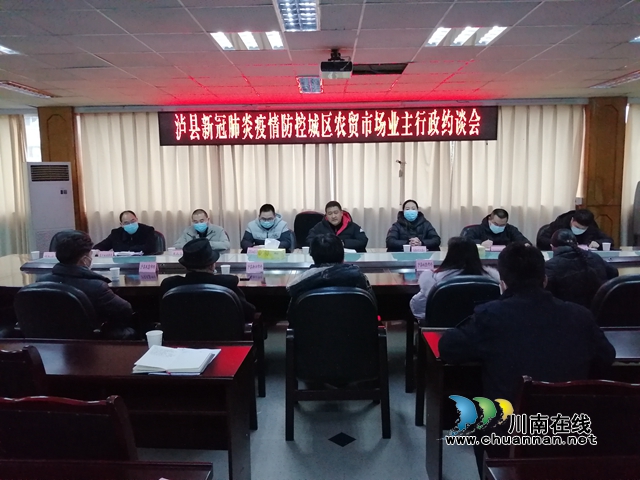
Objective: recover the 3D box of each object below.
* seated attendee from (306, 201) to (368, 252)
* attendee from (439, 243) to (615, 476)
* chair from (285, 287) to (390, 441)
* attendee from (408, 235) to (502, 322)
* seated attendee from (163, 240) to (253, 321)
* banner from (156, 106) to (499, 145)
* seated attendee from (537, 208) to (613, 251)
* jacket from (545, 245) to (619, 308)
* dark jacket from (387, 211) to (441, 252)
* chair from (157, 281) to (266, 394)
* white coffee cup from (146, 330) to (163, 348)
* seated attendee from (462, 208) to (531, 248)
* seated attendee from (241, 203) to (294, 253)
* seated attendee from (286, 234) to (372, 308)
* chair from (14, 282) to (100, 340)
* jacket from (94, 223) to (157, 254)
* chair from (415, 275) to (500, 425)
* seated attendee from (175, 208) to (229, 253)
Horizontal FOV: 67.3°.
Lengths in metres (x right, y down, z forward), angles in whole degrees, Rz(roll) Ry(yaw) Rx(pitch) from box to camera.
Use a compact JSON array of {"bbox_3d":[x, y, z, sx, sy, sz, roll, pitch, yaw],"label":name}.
[{"bbox_3d":[0.184,0.219,5.208,0.650,1.279,0.771,-1,8,1],"label":"seated attendee"},{"bbox_3d":[0.895,0.637,2.121,0.720,1.320,0.720,-1,8,1],"label":"attendee"},{"bbox_3d":[0.106,0.679,3.058,0.619,0.934,0.609,-1,8,1],"label":"chair"},{"bbox_3d":[0.911,0.537,3.338,0.580,1.200,0.750,-1,8,1],"label":"attendee"},{"bbox_3d":[-0.738,0.575,3.316,0.600,1.200,0.800,0,8,4],"label":"seated attendee"},{"bbox_3d":[0.130,-1.732,7.334,5.148,0.506,0.090,-1,8,1],"label":"banner"},{"bbox_3d":[2.744,0.242,5.316,0.740,1.220,0.800,-1,8,1],"label":"seated attendee"},{"bbox_3d":[1.768,0.326,3.330,0.540,0.620,0.460,-2,8,-9],"label":"jacket"},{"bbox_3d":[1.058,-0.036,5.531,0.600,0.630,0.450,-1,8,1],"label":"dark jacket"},{"bbox_3d":[-0.707,0.697,3.167,0.625,0.970,0.630,-1,8,1],"label":"chair"},{"bbox_3d":[-0.808,0.487,2.354,0.077,0.082,0.077,-1,8,0],"label":"white coffee cup"},{"bbox_3d":[1.902,0.240,5.356,0.700,1.240,0.800,-1,8,1],"label":"seated attendee"},{"bbox_3d":[-0.565,0.250,5.419,0.600,1.280,0.780,-1,8,1],"label":"seated attendee"},{"bbox_3d":[0.071,0.527,3.202,0.558,1.198,0.812,-1,8,1],"label":"seated attendee"},{"bbox_3d":[-1.600,0.703,3.208,0.625,0.970,0.630,1,8,12],"label":"chair"},{"bbox_3d":[-2.120,0.126,5.392,0.660,0.660,0.500,-1,8,1],"label":"jacket"},{"bbox_3d":[0.920,0.673,3.185,0.625,0.970,0.630,-1,8,1],"label":"chair"},{"bbox_3d":[-1.267,0.268,5.207,0.589,1.218,0.761,-1,8,1],"label":"seated attendee"}]

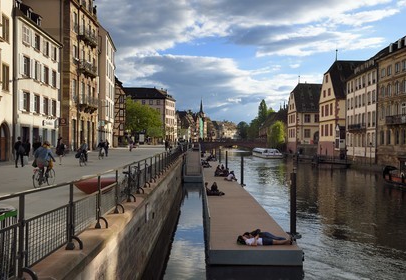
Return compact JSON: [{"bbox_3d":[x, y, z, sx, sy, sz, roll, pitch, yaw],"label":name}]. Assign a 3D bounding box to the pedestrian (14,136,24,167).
[{"bbox_3d":[-10.526,0.728,25.400,0.580,1.770,0.420,0,0,7],"label":"pedestrian"}]

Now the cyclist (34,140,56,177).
[{"bbox_3d":[-5.756,0.686,16.100,0.650,1.330,0.800,0,0,10],"label":"cyclist"}]

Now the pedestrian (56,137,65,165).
[{"bbox_3d":[-8.731,0.693,27.200,0.480,1.700,0.500,0,0,-30],"label":"pedestrian"}]

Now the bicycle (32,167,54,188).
[{"bbox_3d":[-5.800,1.170,16.100,0.580,1.020,1.700,0,0,10],"label":"bicycle"}]

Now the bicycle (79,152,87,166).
[{"bbox_3d":[-7.521,1.152,27.900,0.580,1.020,1.700,0,0,3],"label":"bicycle"}]

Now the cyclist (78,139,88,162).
[{"bbox_3d":[-7.540,0.686,27.900,0.580,1.370,0.800,0,0,3],"label":"cyclist"}]

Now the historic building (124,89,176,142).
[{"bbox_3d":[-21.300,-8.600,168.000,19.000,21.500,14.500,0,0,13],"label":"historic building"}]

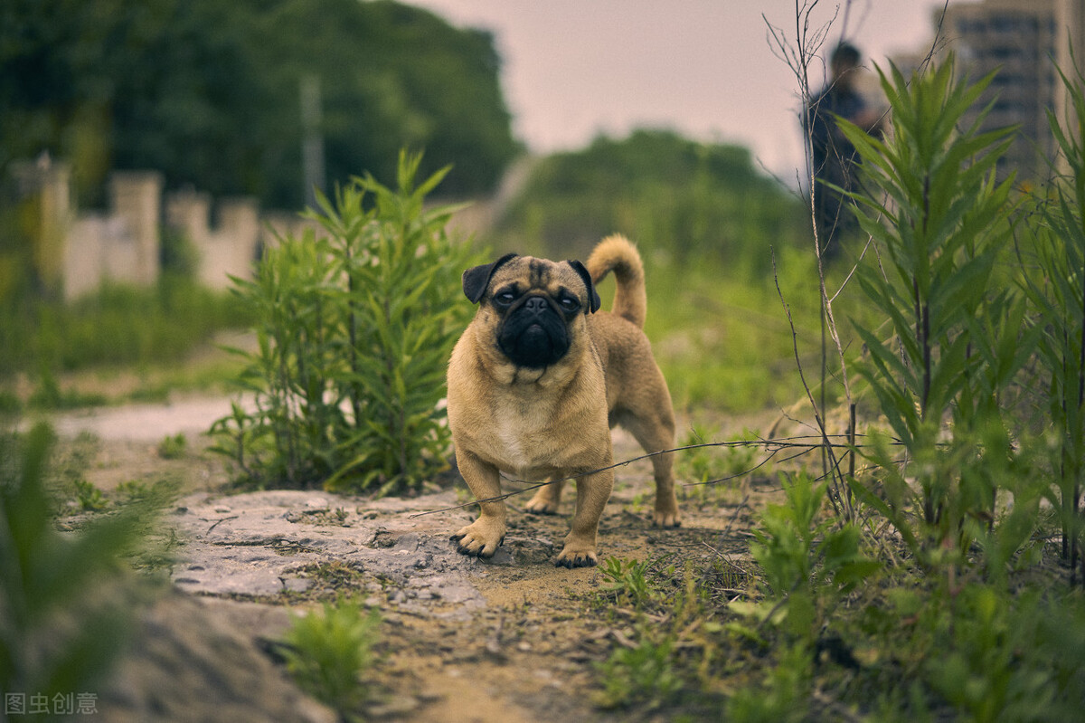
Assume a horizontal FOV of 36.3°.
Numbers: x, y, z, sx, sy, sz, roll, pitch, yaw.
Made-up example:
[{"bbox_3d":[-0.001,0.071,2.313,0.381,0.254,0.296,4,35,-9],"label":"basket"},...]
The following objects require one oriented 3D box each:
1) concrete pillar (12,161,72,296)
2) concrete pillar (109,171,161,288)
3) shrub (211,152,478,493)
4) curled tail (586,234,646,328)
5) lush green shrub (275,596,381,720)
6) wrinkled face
[{"bbox_3d":[-4.902,-1.308,16.200,0.430,1.320,0.430,1,4,20],"label":"concrete pillar"},{"bbox_3d":[-4.425,-1.424,18.000,0.420,1.300,0.420,1,4,20],"label":"concrete pillar"},{"bbox_3d":[-0.312,-0.075,2.680,0.420,0.520,0.380,0,4,0],"label":"shrub"},{"bbox_3d":[0.100,-0.109,2.240,0.070,0.127,0.075,1,4,18],"label":"curled tail"},{"bbox_3d":[-0.169,0.233,1.310,0.080,0.086,0.078,0,4,0],"label":"lush green shrub"},{"bbox_3d":[-0.013,-0.059,1.970,0.163,0.138,0.130,3,4,0],"label":"wrinkled face"}]

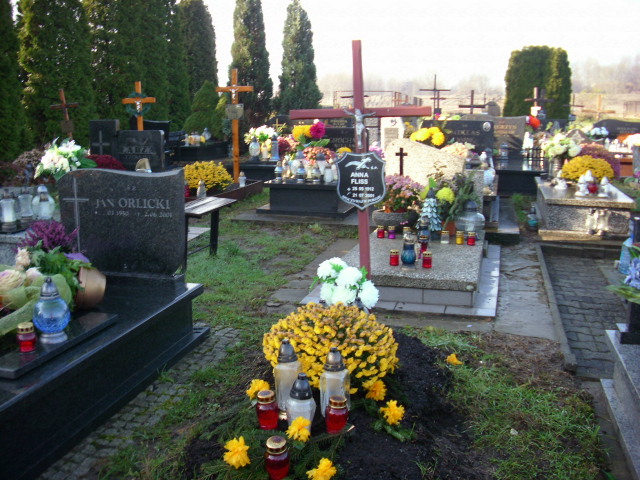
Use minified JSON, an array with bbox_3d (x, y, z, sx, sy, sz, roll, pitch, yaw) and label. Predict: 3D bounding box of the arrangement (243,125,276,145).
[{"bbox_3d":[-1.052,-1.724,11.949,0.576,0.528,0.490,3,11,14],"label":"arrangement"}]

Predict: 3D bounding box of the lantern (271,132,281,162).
[{"bbox_3d":[-0.768,-1.593,11.758,0.160,0.435,0.160,3,11,14],"label":"lantern"}]

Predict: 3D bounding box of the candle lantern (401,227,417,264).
[{"bbox_3d":[0.663,0.073,5.095,0.115,0.278,0.115,3,11,14],"label":"candle lantern"}]

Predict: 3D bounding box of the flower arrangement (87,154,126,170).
[{"bbox_3d":[-2.571,-0.857,8.200,0.550,0.420,0.520,3,12,15],"label":"flower arrangement"}]

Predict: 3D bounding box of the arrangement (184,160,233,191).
[{"bbox_3d":[-1.513,-0.847,9.200,0.680,0.460,0.640,3,12,15],"label":"arrangement"}]

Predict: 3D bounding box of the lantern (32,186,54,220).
[{"bbox_3d":[-2.405,-0.326,5.922,0.195,0.292,0.195,3,11,14],"label":"lantern"}]

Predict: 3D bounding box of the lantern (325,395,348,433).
[{"bbox_3d":[0.060,0.583,2.291,0.078,0.115,0.078,3,12,15],"label":"lantern"}]

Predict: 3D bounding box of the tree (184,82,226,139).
[{"bbox_3d":[-3.039,-3.118,18.000,1.150,2.150,1.100,3,11,15],"label":"tree"}]

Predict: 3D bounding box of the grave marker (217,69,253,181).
[{"bbox_3d":[-1.425,-1.916,11.400,0.630,1.880,0.110,3,11,15],"label":"grave marker"}]

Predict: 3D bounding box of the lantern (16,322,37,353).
[{"bbox_3d":[-1.275,0.423,2.962,0.084,0.119,0.084,3,11,14],"label":"lantern"}]

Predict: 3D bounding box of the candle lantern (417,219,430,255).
[{"bbox_3d":[0.897,-0.067,5.846,0.109,0.263,0.109,3,11,14],"label":"candle lantern"}]

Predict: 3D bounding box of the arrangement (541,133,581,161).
[{"bbox_3d":[3.142,-1.210,8.900,0.480,0.370,0.430,3,12,14],"label":"arrangement"}]

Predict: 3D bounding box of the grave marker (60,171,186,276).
[{"bbox_3d":[-1.191,-0.117,4.122,0.786,0.610,0.080,3,12,15],"label":"grave marker"}]

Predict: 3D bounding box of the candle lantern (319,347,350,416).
[{"bbox_3d":[0.052,0.506,2.440,0.110,0.265,0.110,0,12,0],"label":"candle lantern"}]

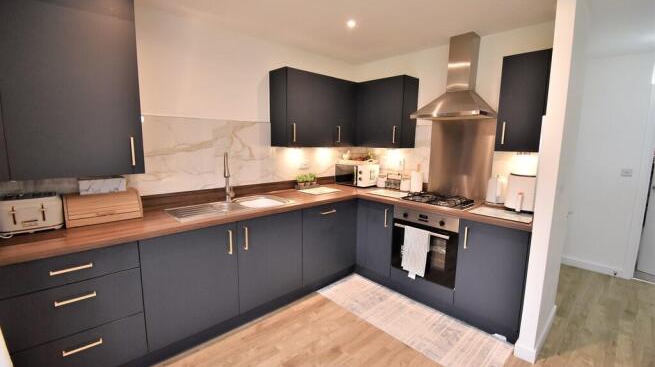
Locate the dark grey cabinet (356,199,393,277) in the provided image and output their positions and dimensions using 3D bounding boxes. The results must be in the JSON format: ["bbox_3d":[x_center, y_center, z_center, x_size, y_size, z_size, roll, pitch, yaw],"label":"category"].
[{"bbox_3d":[0.678,0.522,2.995,0.570,0.713,0.445,-7,11,-44],"label":"dark grey cabinet"}]

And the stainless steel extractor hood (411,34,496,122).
[{"bbox_3d":[1.148,-0.937,2.453,0.420,0.745,0.610,-7,11,-44],"label":"stainless steel extractor hood"}]

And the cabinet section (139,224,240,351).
[{"bbox_3d":[-1.078,0.634,2.052,0.600,0.720,0.580,-7,10,-42],"label":"cabinet section"}]

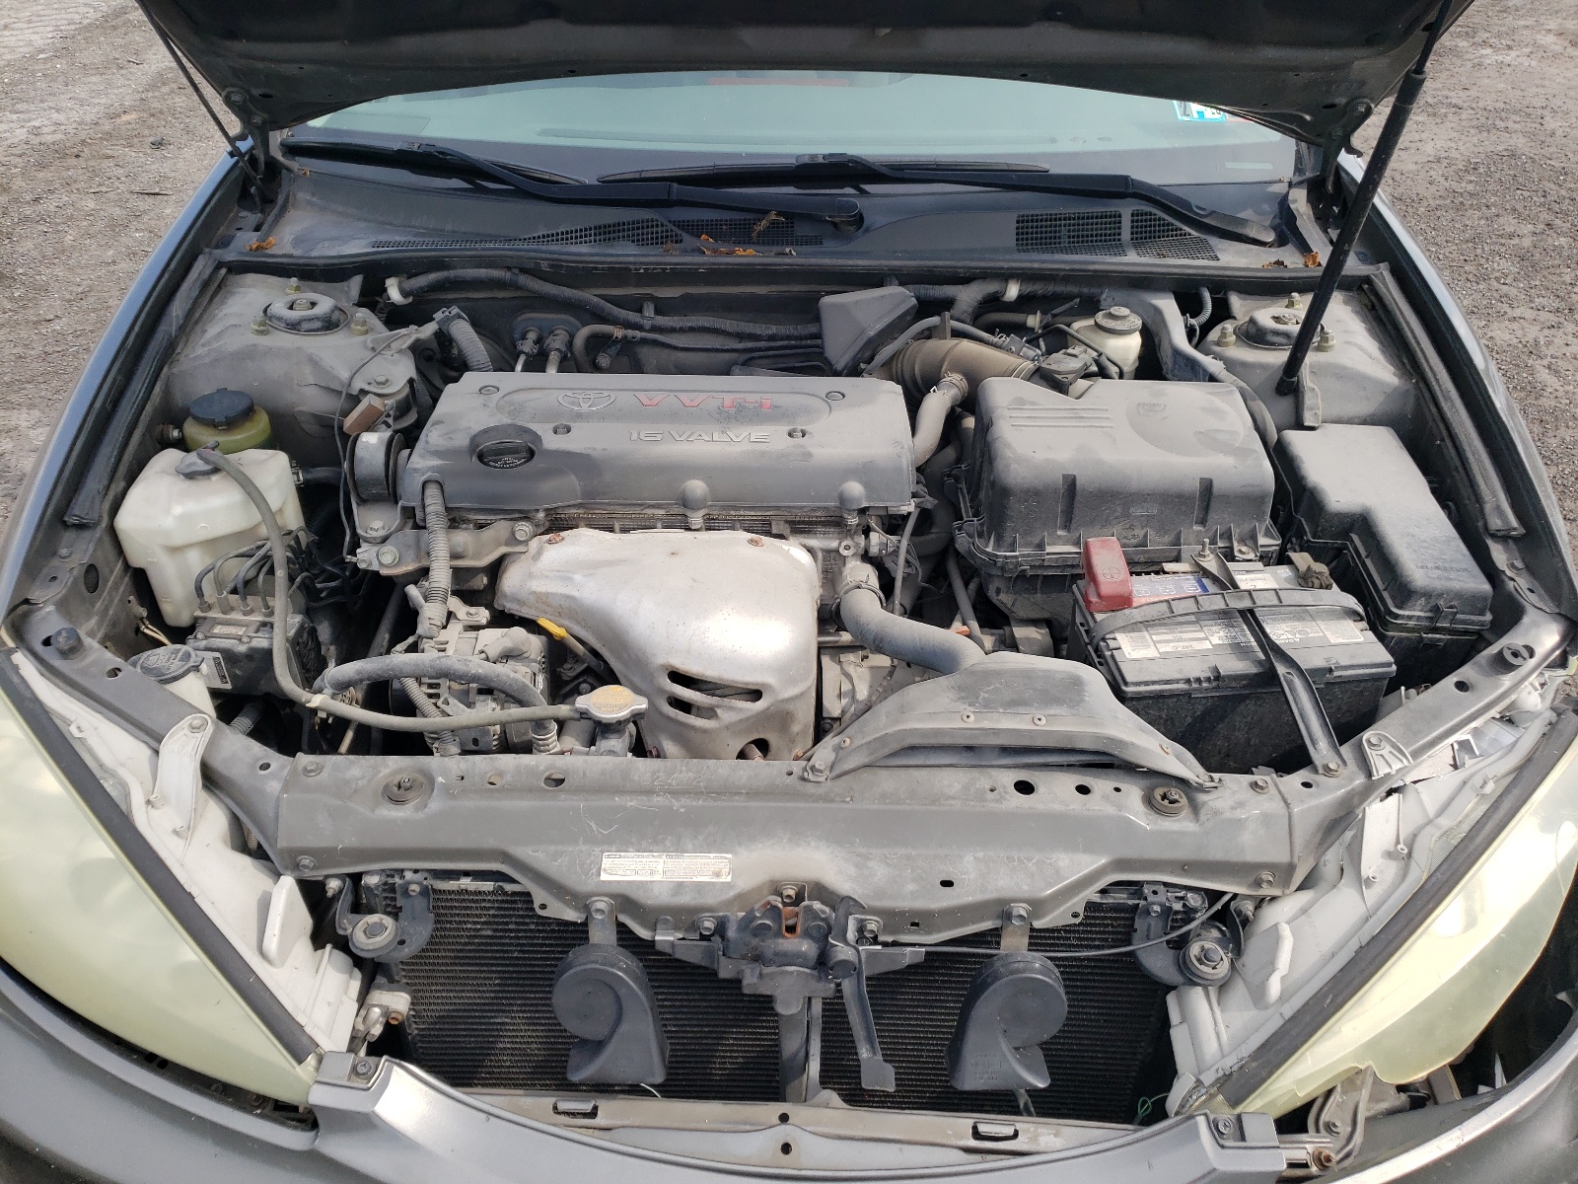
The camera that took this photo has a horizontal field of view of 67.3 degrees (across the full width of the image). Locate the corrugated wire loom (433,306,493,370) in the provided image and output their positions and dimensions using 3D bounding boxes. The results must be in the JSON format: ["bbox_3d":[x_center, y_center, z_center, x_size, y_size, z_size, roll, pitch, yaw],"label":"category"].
[{"bbox_3d":[-0.381,-0.294,1.396,0.058,0.075,0.055,0,33,0],"label":"corrugated wire loom"}]

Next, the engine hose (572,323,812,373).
[{"bbox_3d":[-0.115,-0.295,1.454,0.300,0.065,0.060,0,34,0],"label":"engine hose"}]

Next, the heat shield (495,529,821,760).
[{"bbox_3d":[-0.124,0.059,1.197,0.305,0.210,0.150,0,33,0],"label":"heat shield"}]

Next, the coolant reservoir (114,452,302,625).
[{"bbox_3d":[-0.594,-0.065,1.232,0.168,0.155,0.130,0,34,0],"label":"coolant reservoir"}]

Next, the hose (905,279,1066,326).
[{"bbox_3d":[0.251,-0.373,1.521,0.205,0.060,0.050,0,33,0],"label":"hose"}]

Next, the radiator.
[{"bbox_3d":[-0.008,0.389,1.149,0.715,0.380,0.050,0,34,0],"label":"radiator"}]

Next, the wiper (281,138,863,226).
[{"bbox_3d":[-0.303,-0.546,1.564,0.800,0.075,0.090,8,35,11],"label":"wiper"}]

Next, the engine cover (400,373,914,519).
[{"bbox_3d":[-0.129,-0.166,1.276,0.505,0.080,0.215,0,33,0],"label":"engine cover"}]

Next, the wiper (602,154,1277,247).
[{"bbox_3d":[0.184,-0.496,1.510,0.840,0.080,0.100,3,34,3],"label":"wiper"}]

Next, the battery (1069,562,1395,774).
[{"bbox_3d":[0.439,0.117,1.238,0.262,0.225,0.172,-3,34,-2],"label":"battery"}]

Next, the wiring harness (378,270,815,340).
[{"bbox_3d":[-0.223,-0.357,1.461,0.530,0.090,0.060,0,34,0],"label":"wiring harness"}]

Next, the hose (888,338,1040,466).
[{"bbox_3d":[0.190,-0.219,1.311,0.175,0.115,0.120,0,34,0],"label":"hose"}]

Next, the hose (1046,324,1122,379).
[{"bbox_3d":[0.350,-0.279,1.403,0.084,0.048,0.055,0,33,0],"label":"hose"}]

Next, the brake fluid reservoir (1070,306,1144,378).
[{"bbox_3d":[0.392,-0.301,1.460,0.075,0.100,0.095,0,33,0],"label":"brake fluid reservoir"}]

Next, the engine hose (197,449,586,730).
[{"bbox_3d":[-0.392,-0.009,1.141,0.420,0.150,0.290,0,33,0],"label":"engine hose"}]

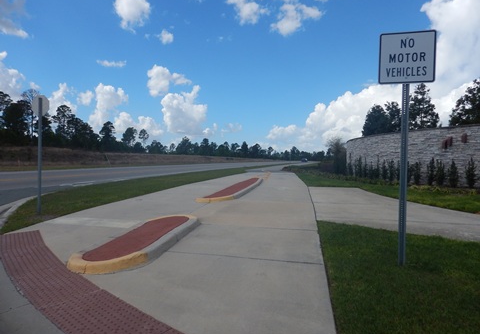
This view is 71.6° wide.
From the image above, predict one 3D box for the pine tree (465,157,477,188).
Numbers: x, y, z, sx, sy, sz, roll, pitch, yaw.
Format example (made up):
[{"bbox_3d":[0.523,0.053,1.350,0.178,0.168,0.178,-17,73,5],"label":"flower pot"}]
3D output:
[{"bbox_3d":[12.901,0.328,18.586,0.600,1.680,0.600,2,1,17],"label":"pine tree"}]

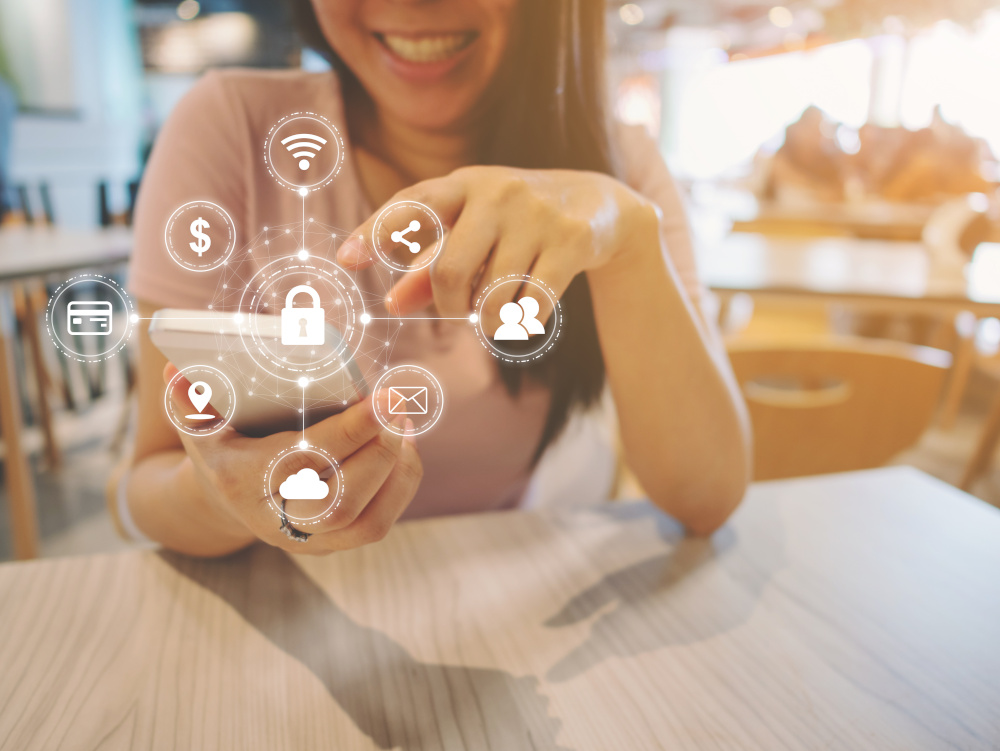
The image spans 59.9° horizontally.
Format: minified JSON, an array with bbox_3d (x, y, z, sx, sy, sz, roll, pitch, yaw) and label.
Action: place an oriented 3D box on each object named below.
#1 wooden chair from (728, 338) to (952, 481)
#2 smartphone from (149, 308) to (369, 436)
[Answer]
[{"bbox_3d":[0.410,0.297,1.451,0.450,0.800,0.510,1,14,5],"label":"wooden chair"},{"bbox_3d":[-0.077,0.013,0.333,0.063,0.008,0.131,4,-27,9],"label":"smartphone"}]

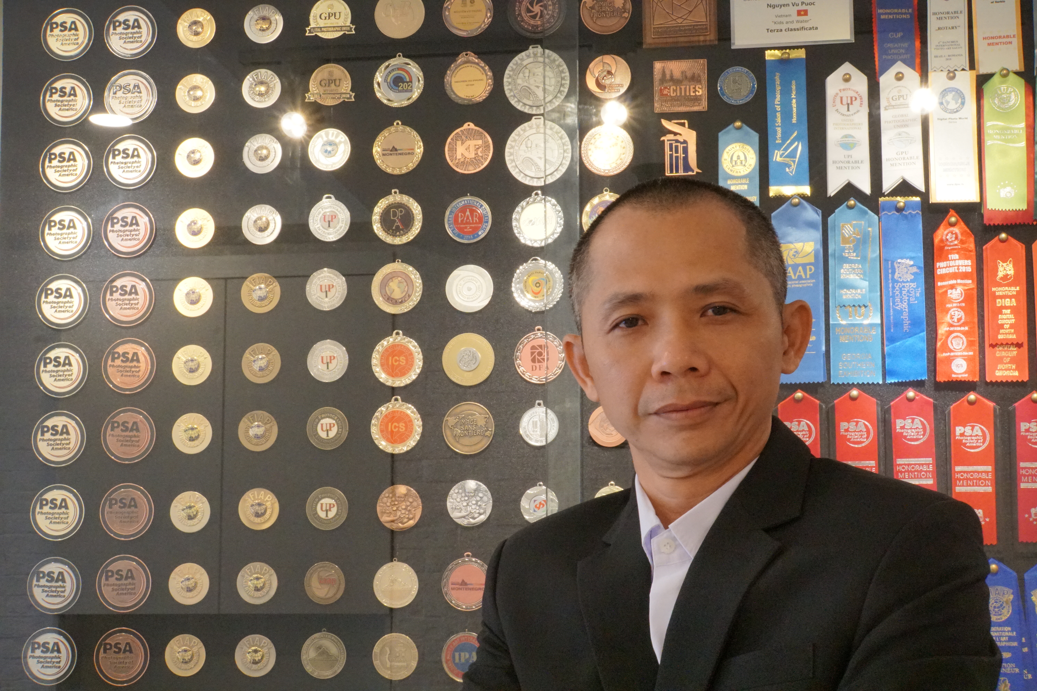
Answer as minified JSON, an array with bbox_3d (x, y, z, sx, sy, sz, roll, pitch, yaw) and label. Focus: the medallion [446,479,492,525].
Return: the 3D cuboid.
[{"bbox_3d":[-0.057,0.186,1.860,0.054,0.055,0.004,-1,-7,7],"label":"medallion"}]

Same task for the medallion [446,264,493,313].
[{"bbox_3d":[-0.063,-0.073,2.013,0.060,0.061,0.005,-1,-7,7],"label":"medallion"}]

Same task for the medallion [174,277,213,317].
[{"bbox_3d":[-0.423,-0.064,2.058,0.053,0.053,0.005,-1,-7,7],"label":"medallion"}]

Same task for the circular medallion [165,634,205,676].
[{"bbox_3d":[-0.423,0.393,2.006,0.052,0.053,0.005,-1,-7,7],"label":"circular medallion"}]

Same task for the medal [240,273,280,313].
[{"bbox_3d":[-0.335,-0.068,2.047,0.053,0.052,0.005,-1,-7,7],"label":"medal"}]

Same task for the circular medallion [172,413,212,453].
[{"bbox_3d":[-0.411,0.111,1.996,0.052,0.052,0.005,-1,-6,7],"label":"circular medallion"}]

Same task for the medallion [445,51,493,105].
[{"bbox_3d":[-0.060,-0.325,1.920,0.060,0.067,0.004,-1,-7,7],"label":"medallion"}]

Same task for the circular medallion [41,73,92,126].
[{"bbox_3d":[-0.575,-0.313,2.013,0.067,0.068,0.006,-1,-6,7],"label":"circular medallion"}]

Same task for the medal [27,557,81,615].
[{"bbox_3d":[-0.576,0.298,1.961,0.070,0.070,0.007,-1,-7,7],"label":"medal"}]

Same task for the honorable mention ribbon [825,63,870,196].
[{"bbox_3d":[0.402,-0.264,1.931,0.051,0.167,0.006,-1,-6,7],"label":"honorable mention ribbon"}]

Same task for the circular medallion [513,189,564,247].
[{"bbox_3d":[0.024,-0.154,1.921,0.061,0.068,0.005,-1,-6,7],"label":"circular medallion"}]

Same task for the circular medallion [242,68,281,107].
[{"bbox_3d":[-0.317,-0.317,1.952,0.050,0.050,0.005,-1,-7,7],"label":"circular medallion"}]

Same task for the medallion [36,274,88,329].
[{"bbox_3d":[-0.572,-0.055,1.985,0.066,0.069,0.006,-1,-6,7],"label":"medallion"}]

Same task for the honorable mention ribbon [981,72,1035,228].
[{"bbox_3d":[0.564,-0.230,1.829,0.056,0.183,0.005,-1,-7,7],"label":"honorable mention ribbon"}]

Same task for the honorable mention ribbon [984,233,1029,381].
[{"bbox_3d":[0.580,-0.045,1.884,0.049,0.178,0.006,0,-6,7],"label":"honorable mention ribbon"}]

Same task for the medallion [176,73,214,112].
[{"bbox_3d":[-0.407,-0.319,1.992,0.050,0.050,0.007,-1,-6,7],"label":"medallion"}]

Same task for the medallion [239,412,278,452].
[{"bbox_3d":[-0.319,0.105,1.935,0.049,0.049,0.007,-1,-6,7],"label":"medallion"}]

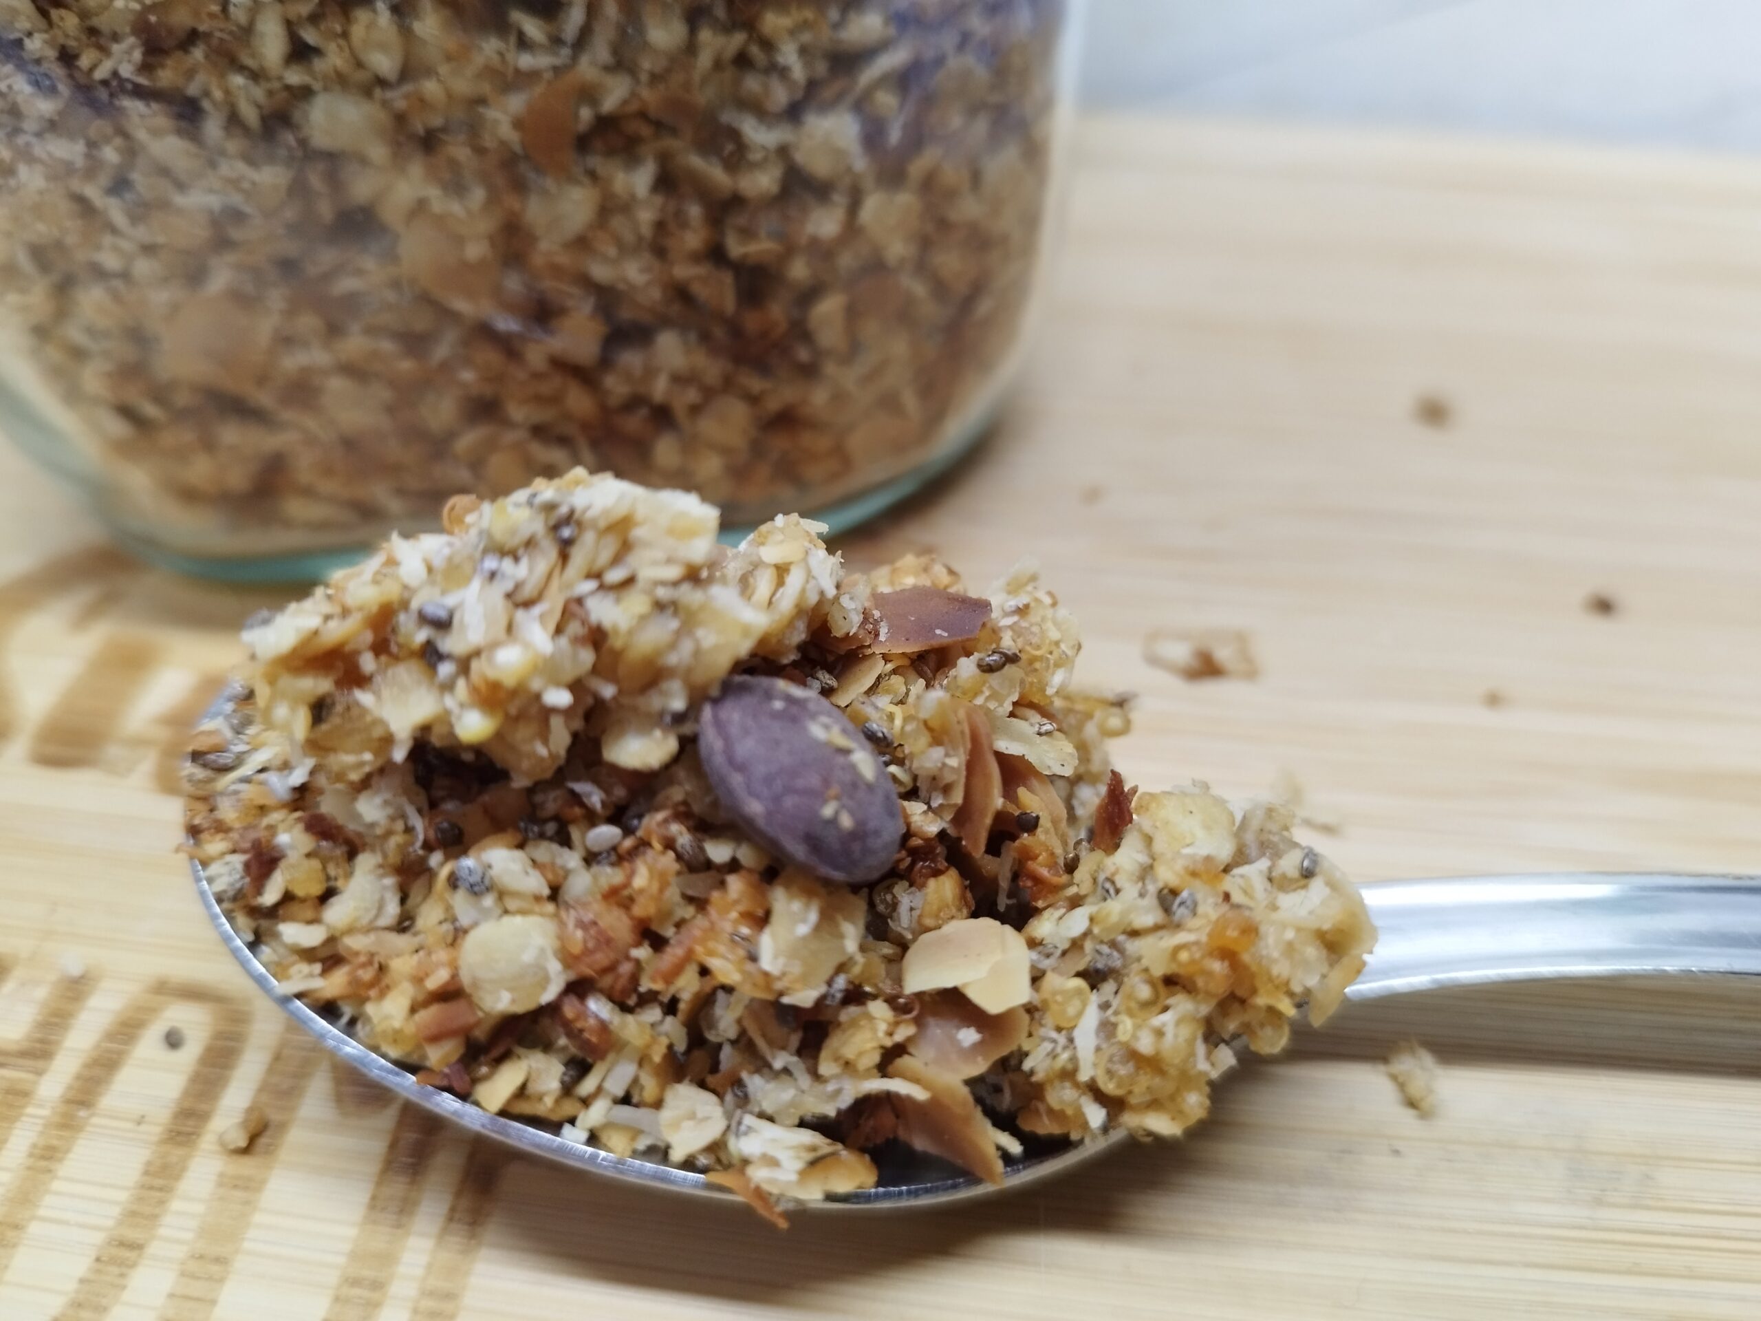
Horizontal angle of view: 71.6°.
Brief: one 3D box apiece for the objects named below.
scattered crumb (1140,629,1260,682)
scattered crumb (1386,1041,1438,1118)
[{"bbox_3d":[0.029,0.000,0.109,0.009,0.002,0.005,2,38,-1],"label":"scattered crumb"},{"bbox_3d":[0.033,0.026,0.075,0.002,0.002,0.004,-1,38,-5],"label":"scattered crumb"}]

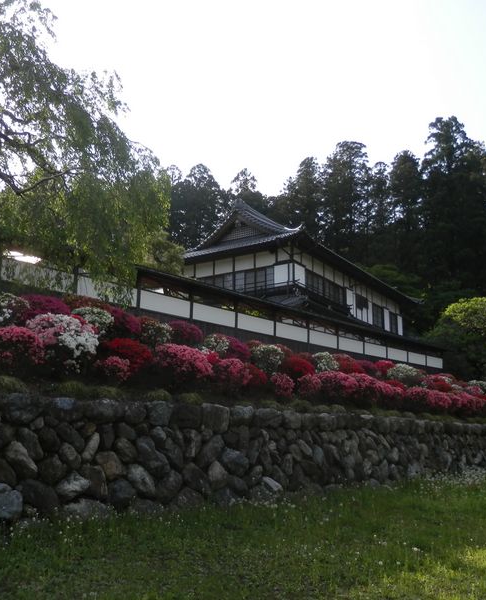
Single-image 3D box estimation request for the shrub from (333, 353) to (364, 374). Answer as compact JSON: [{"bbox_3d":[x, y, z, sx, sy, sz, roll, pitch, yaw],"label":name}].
[{"bbox_3d":[4.005,2.408,21.849,1.200,0.850,1.140,0,-13,0],"label":"shrub"}]

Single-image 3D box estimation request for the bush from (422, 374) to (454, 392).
[{"bbox_3d":[9.029,3.900,26.824,1.441,0.847,1.340,1,-14,-3],"label":"bush"}]

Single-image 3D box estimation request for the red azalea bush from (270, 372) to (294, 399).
[{"bbox_3d":[1.118,2.511,16.773,0.676,0.780,0.629,0,-14,0],"label":"red azalea bush"}]

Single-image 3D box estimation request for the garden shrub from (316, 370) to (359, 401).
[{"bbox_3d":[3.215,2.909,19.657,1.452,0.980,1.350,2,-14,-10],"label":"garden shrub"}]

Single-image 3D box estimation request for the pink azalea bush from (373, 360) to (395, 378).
[{"bbox_3d":[6.007,2.993,24.528,0.861,0.849,0.906,-12,-18,40],"label":"pink azalea bush"}]

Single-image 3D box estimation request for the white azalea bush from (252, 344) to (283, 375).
[{"bbox_3d":[0.769,1.899,18.134,0.974,0.964,0.906,0,-14,0],"label":"white azalea bush"}]

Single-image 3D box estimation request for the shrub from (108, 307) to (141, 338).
[{"bbox_3d":[-2.989,0.578,14.464,0.900,0.850,0.850,0,-13,0],"label":"shrub"}]

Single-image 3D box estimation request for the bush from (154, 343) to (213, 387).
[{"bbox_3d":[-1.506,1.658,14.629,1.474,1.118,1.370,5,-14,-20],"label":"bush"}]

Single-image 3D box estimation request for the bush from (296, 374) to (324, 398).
[{"bbox_3d":[2.003,2.612,17.339,0.710,0.750,0.670,0,-13,0],"label":"bush"}]

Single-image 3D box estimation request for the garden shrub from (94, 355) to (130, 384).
[{"bbox_3d":[-2.746,1.486,12.168,0.750,0.680,0.710,0,-13,0],"label":"garden shrub"}]

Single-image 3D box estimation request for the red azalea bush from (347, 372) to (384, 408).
[{"bbox_3d":[4.359,3.136,20.476,1.143,1.134,1.203,0,-14,0],"label":"red azalea bush"}]

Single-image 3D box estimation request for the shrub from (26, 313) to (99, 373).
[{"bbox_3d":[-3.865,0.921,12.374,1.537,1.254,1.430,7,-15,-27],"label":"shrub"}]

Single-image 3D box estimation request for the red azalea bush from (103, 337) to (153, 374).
[{"bbox_3d":[-2.649,1.290,13.308,1.082,0.898,1.139,0,-14,0],"label":"red azalea bush"}]

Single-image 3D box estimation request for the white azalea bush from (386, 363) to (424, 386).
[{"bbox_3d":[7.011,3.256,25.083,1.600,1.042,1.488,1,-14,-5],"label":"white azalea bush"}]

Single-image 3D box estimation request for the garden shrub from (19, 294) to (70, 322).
[{"bbox_3d":[-4.402,0.292,12.709,1.160,0.850,1.110,0,-13,0],"label":"garden shrub"}]

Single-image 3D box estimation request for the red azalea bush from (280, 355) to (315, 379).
[{"bbox_3d":[1.788,2.244,18.788,1.049,0.943,1.104,0,-14,0],"label":"red azalea bush"}]

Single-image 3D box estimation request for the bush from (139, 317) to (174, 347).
[{"bbox_3d":[-2.241,0.860,15.054,0.840,0.860,0.885,0,-14,0],"label":"bush"}]

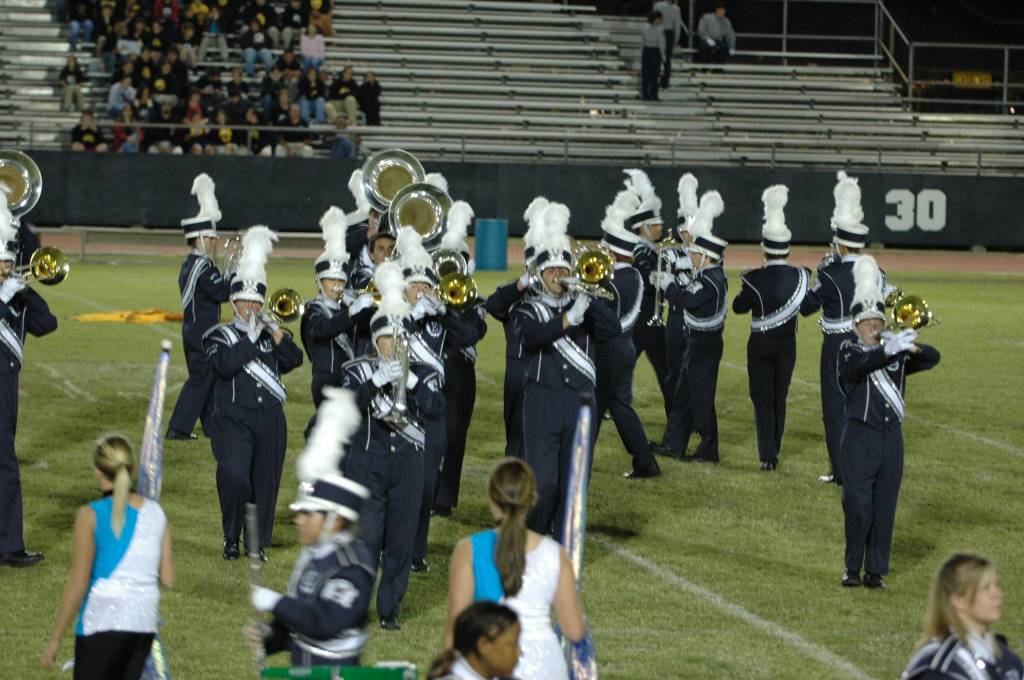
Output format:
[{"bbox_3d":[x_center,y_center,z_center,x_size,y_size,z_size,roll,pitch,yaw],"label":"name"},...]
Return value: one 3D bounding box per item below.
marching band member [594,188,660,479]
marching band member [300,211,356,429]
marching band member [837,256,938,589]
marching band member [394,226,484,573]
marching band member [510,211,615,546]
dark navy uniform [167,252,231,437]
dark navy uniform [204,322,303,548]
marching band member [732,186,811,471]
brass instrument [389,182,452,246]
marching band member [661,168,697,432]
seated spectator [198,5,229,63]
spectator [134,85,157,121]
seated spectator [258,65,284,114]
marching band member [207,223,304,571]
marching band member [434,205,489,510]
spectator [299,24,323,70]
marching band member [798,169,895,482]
[{"bbox_3d":[0.803,-0.046,35.300,0.680,2.070,0.560,5,5,41],"label":"marching band member"},{"bbox_3d":[-1.170,0.180,32.264,0.550,2.090,0.520,-1,4,-25],"label":"marching band member"},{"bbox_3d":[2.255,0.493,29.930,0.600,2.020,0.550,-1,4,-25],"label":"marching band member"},{"bbox_3d":[-0.465,0.350,30.154,0.620,2.087,0.500,0,4,-12],"label":"marching band member"},{"bbox_3d":[0.346,0.196,31.869,0.660,2.167,0.520,0,4,-12],"label":"marching band member"},{"bbox_3d":[-2.388,0.037,37.993,0.550,1.421,0.500,0,4,-18],"label":"dark navy uniform"},{"bbox_3d":[-1.615,0.600,30.758,0.580,1.430,0.460,0,4,-16],"label":"dark navy uniform"},{"bbox_3d":[1.890,-0.084,36.000,0.580,2.060,0.500,1,4,-9],"label":"marching band member"},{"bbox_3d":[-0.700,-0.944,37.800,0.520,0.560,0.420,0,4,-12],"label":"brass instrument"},{"bbox_3d":[1.406,-0.262,38.578,0.580,2.091,0.500,0,4,-12],"label":"marching band member"},{"bbox_3d":[-5.646,-5.769,93.500,0.560,1.130,0.740,1,4,-11],"label":"seated spectator"},{"bbox_3d":[-6.710,-4.147,90.500,0.460,1.100,0.680,0,4,-12],"label":"spectator"},{"bbox_3d":[-4.428,-4.529,91.000,0.500,1.120,0.700,0,4,-12],"label":"seated spectator"},{"bbox_3d":[-1.596,0.321,30.515,0.620,2.044,0.500,0,4,-12],"label":"marching band member"},{"bbox_3d":[-0.360,0.118,33.274,0.520,2.100,0.500,1,4,-6],"label":"marching band member"},{"bbox_3d":[-3.682,-5.238,91.000,0.470,1.180,0.680,0,4,-12],"label":"spectator"},{"bbox_3d":[2.335,-0.080,34.400,0.660,2.150,0.550,0,4,-16],"label":"marching band member"}]

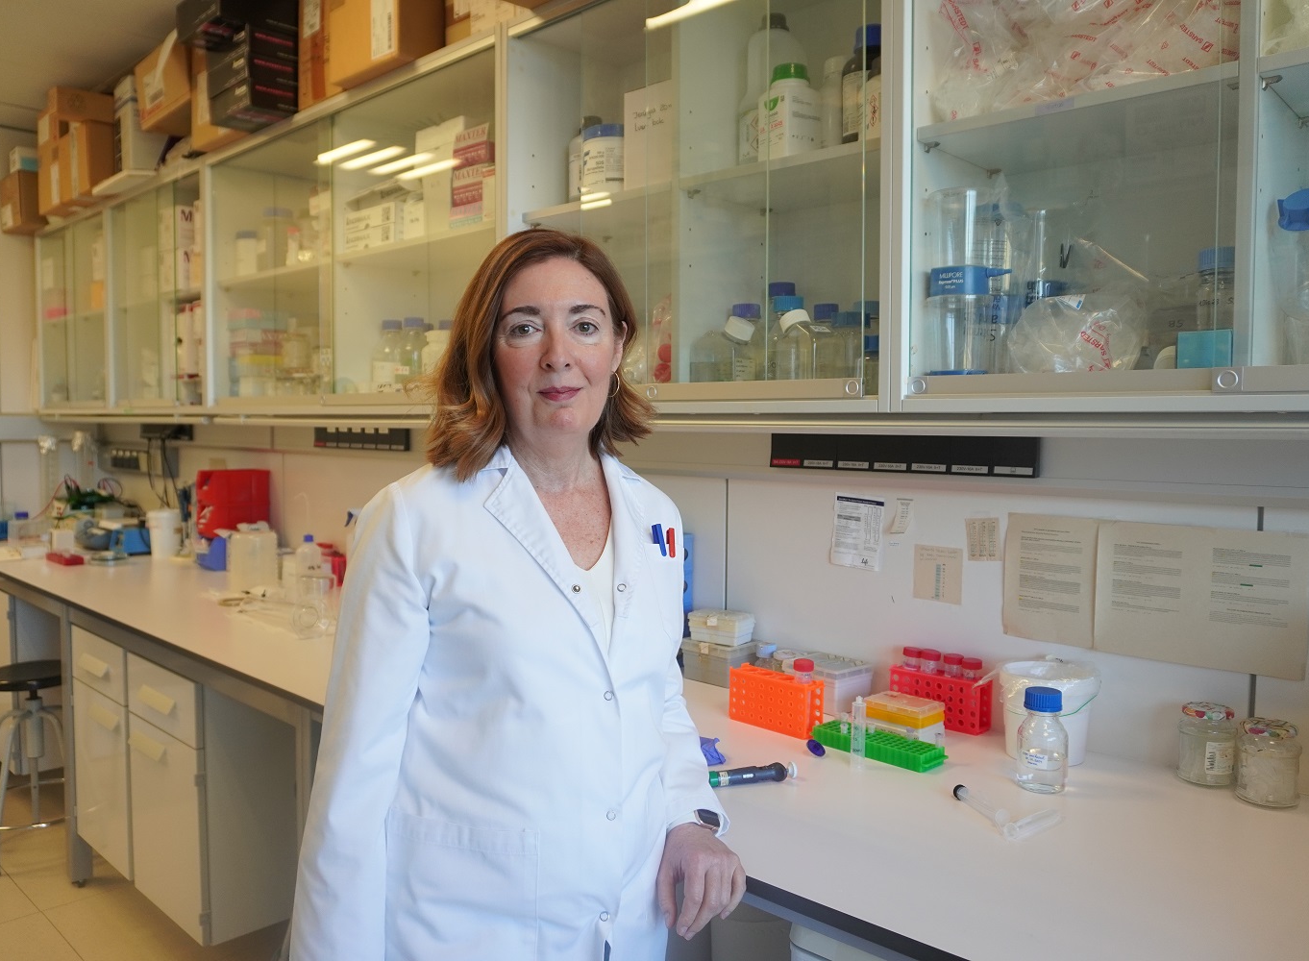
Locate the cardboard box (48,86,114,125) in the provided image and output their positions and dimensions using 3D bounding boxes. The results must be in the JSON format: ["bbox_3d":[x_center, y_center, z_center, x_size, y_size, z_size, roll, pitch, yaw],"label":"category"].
[{"bbox_3d":[-2.156,-1.418,3.850,0.099,0.099,0.273,4,5,44],"label":"cardboard box"}]

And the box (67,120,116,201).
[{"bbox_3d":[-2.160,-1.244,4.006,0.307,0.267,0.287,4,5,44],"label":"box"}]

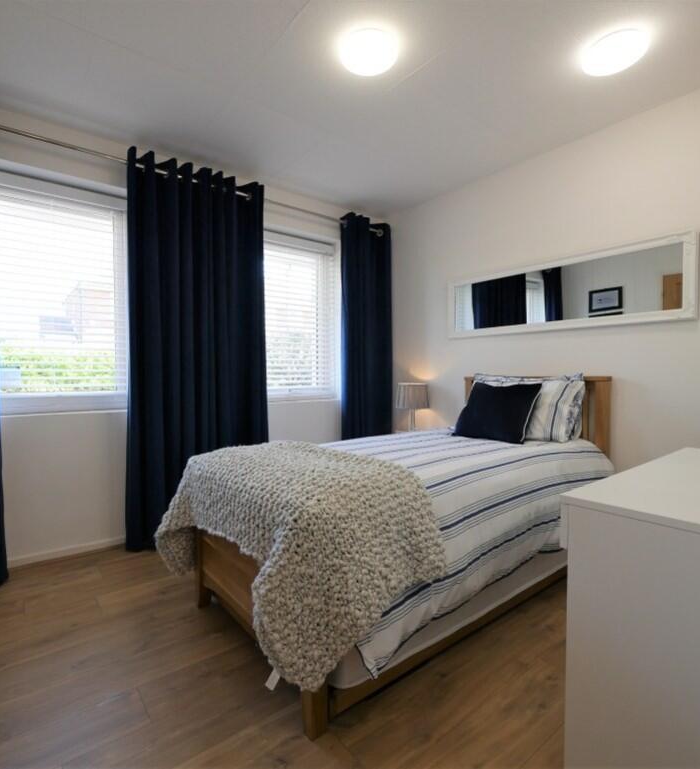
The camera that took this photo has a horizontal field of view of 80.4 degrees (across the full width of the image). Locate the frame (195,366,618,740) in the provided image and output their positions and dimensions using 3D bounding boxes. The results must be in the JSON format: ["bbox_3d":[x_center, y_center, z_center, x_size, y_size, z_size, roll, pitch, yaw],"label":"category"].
[{"bbox_3d":[0.403,0.478,2.095,1.997,1.013,0.917,-2,2,-38],"label":"frame"}]

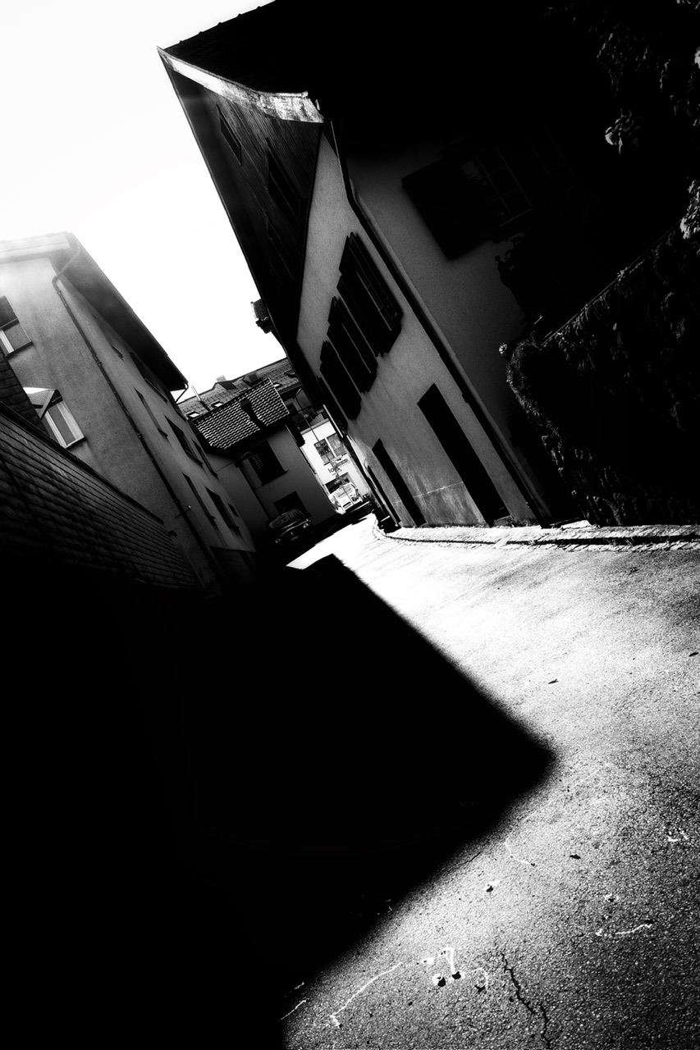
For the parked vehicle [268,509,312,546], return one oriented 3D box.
[{"bbox_3d":[-2.348,0.241,32.570,1.740,1.470,4.100,-30,2,-4],"label":"parked vehicle"}]

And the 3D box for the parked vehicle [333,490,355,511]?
[{"bbox_3d":[-0.348,-1.631,51.113,1.780,1.620,4.300,-30,0,3],"label":"parked vehicle"}]

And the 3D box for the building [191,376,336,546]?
[{"bbox_3d":[-4.280,-2.921,42.235,5.000,7.900,6.400,-30,-2,0],"label":"building"}]

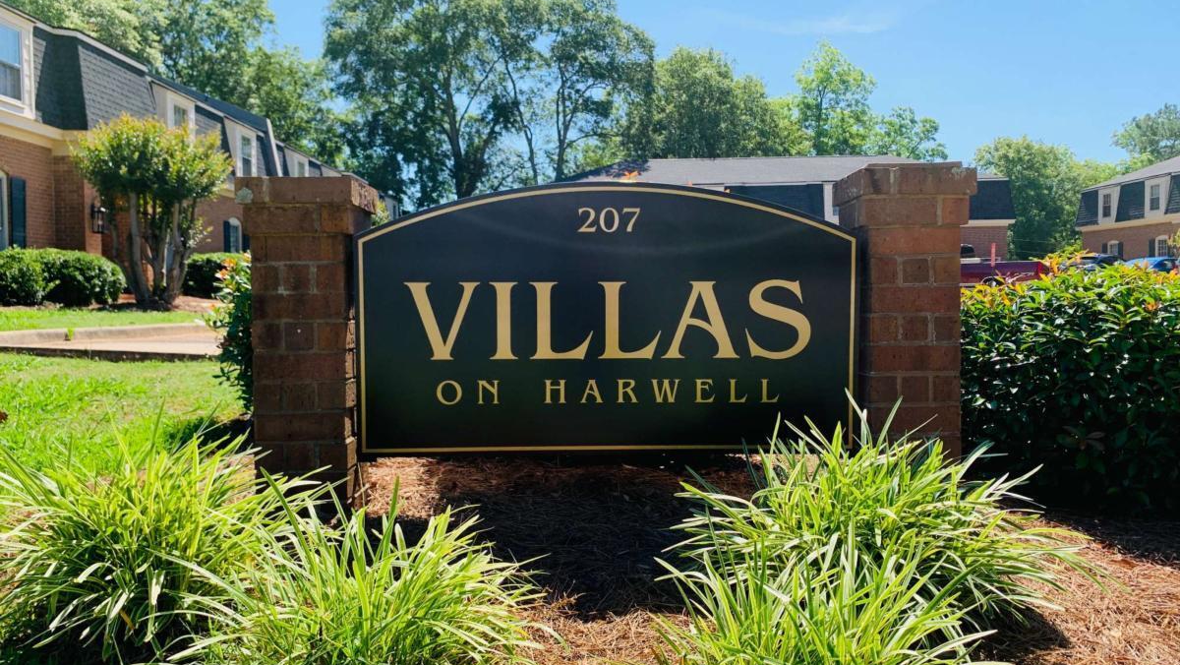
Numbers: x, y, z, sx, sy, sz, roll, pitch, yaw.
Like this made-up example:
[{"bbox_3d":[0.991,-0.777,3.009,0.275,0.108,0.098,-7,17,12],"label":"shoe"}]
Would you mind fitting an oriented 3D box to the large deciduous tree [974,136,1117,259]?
[{"bbox_3d":[25.521,-6.619,49.626,8.015,8.661,7.214,1,3,27],"label":"large deciduous tree"}]

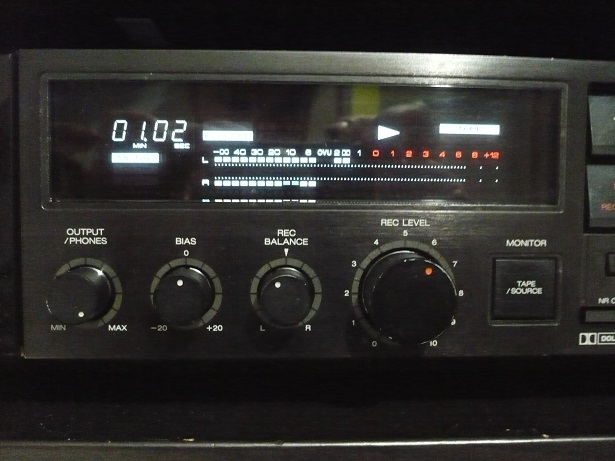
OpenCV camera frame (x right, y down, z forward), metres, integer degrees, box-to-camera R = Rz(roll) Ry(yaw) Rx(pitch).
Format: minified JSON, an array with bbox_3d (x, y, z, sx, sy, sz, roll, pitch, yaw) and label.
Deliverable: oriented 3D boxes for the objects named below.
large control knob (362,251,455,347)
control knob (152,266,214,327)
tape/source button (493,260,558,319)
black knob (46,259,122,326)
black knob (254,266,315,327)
[{"bbox_3d":[0.033,0.022,0.201,0.029,0.029,0.016,1,3,-2],"label":"large control knob"},{"bbox_3d":[-0.040,0.021,0.199,0.017,0.017,0.015,1,3,-2],"label":"control knob"},{"bbox_3d":[0.074,0.020,0.210,0.021,0.021,0.006,1,3,-2],"label":"tape/source button"},{"bbox_3d":[-0.073,0.021,0.197,0.018,0.018,0.015,1,3,-2],"label":"black knob"},{"bbox_3d":[-0.007,0.022,0.200,0.017,0.017,0.015,1,3,-2],"label":"black knob"}]

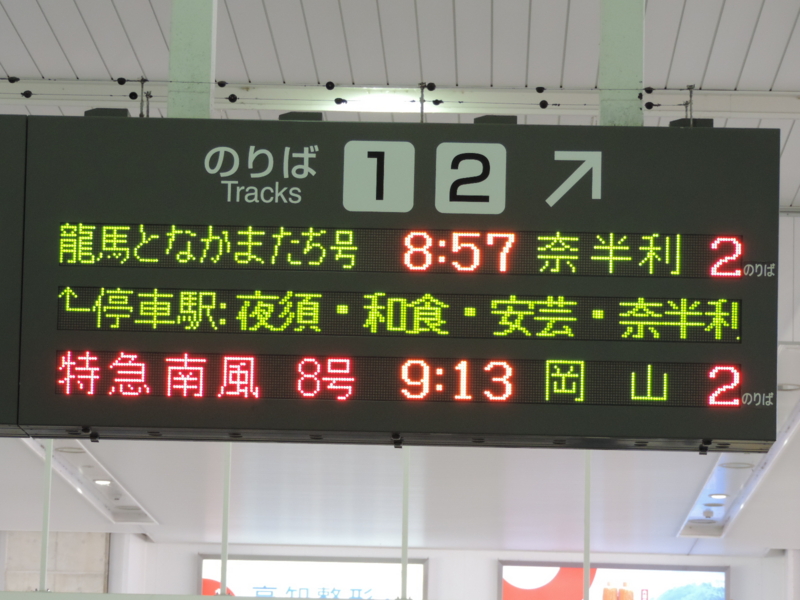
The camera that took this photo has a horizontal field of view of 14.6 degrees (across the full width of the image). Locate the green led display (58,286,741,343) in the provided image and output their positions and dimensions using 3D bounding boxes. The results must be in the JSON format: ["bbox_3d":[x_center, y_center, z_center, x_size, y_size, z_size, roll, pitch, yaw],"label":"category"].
[{"bbox_3d":[-0.004,0.035,7.054,1.545,0.100,0.050,1,-5,1],"label":"green led display"}]

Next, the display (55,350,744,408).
[{"bbox_3d":[-0.007,0.179,7.042,1.545,0.100,0.050,1,-5,1],"label":"display"}]

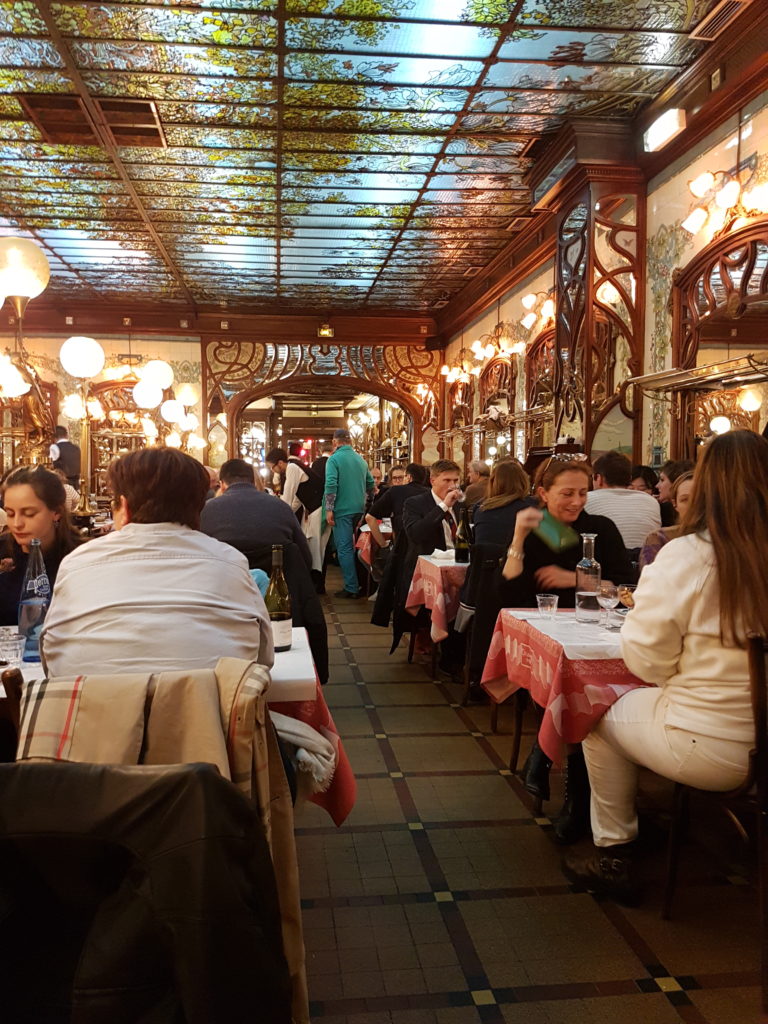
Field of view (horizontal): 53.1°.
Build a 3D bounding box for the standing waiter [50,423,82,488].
[{"bbox_3d":[-3.934,-0.177,9.500,0.500,1.770,0.360,-2,4,-38],"label":"standing waiter"}]

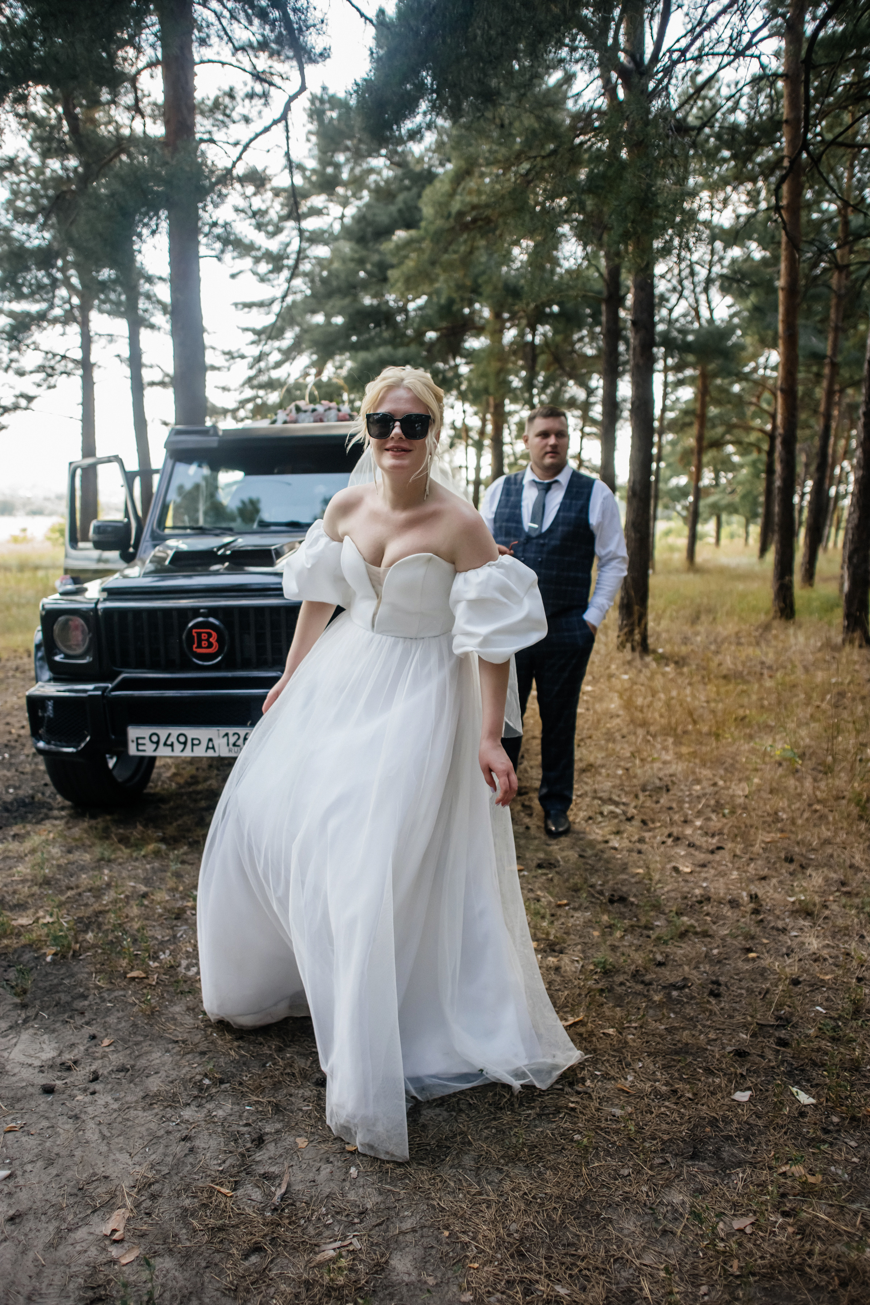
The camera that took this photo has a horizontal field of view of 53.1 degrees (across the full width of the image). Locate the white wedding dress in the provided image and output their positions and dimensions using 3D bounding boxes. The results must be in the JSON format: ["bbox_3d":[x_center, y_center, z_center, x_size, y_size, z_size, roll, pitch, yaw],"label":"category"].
[{"bbox_3d":[-0.107,0.364,2.264,0.990,1.370,0.880,3,10,15],"label":"white wedding dress"}]

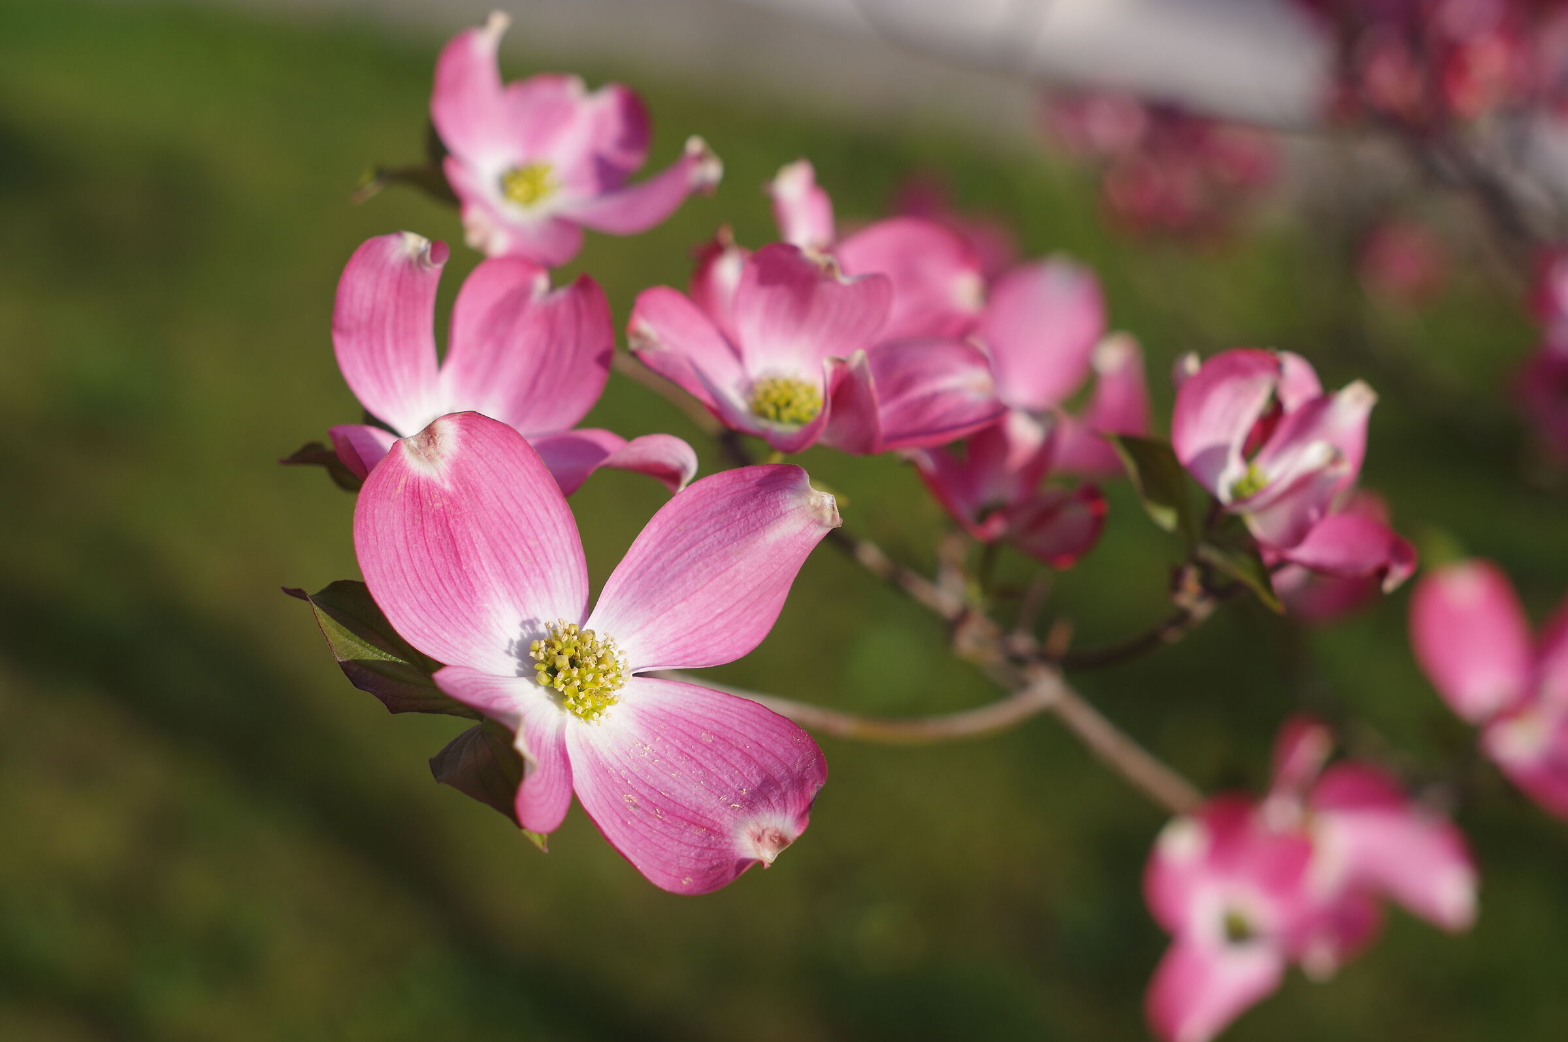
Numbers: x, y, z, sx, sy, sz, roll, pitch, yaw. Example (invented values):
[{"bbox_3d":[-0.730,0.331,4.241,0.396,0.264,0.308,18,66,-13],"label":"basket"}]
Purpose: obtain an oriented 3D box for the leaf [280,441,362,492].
[{"bbox_3d":[-0.081,-0.010,0.590,0.023,0.008,0.014,0,37,-18],"label":"leaf"}]

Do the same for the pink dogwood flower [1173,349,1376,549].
[{"bbox_3d":[0.096,-0.014,0.640,0.041,0.030,0.036,-13,59,-30],"label":"pink dogwood flower"}]

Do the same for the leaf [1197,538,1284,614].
[{"bbox_3d":[0.089,0.011,0.635,0.023,0.007,0.012,38,39,18],"label":"leaf"}]

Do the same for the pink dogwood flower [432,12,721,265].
[{"bbox_3d":[-0.042,-0.076,0.650,0.057,0.030,0.048,-6,57,-14],"label":"pink dogwood flower"}]

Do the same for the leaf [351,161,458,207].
[{"bbox_3d":[-0.075,-0.068,0.660,0.026,0.008,0.014,-6,39,-18],"label":"leaf"}]

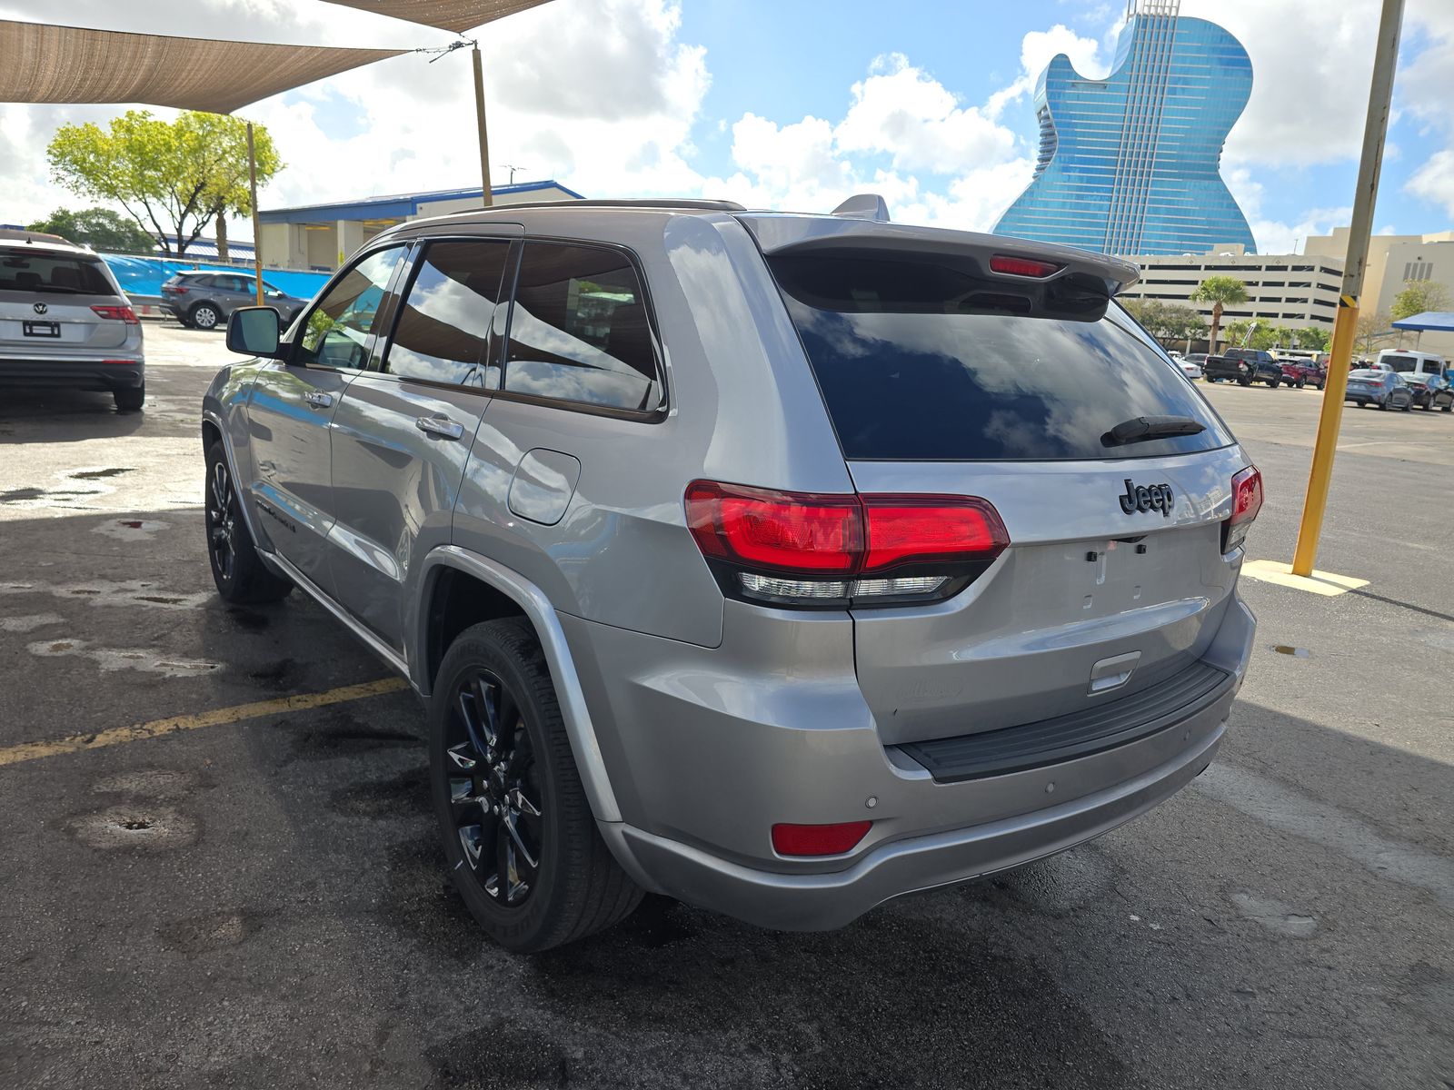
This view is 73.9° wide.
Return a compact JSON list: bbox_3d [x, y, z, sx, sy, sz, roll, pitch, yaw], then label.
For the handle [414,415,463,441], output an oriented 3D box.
[{"bbox_3d":[-0.681,-0.282,2.318,0.055,0.050,0.250,-6,17,-38],"label":"handle"}]

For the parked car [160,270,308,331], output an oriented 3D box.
[{"bbox_3d":[-13.951,-7.125,28.297,4.580,1.670,1.880,-5,16,-37],"label":"parked car"}]

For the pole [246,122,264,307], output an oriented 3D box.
[{"bbox_3d":[-10.763,-7.102,22.175,0.150,4.880,0.150,-5,14,-25],"label":"pole"}]

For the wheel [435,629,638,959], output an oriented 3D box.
[{"bbox_3d":[-0.450,0.536,2.266,0.270,0.770,0.770,-5,16,-37],"label":"wheel"}]

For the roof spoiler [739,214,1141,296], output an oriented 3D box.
[{"bbox_3d":[0.555,-0.635,2.156,1.280,0.135,0.280,-6,17,-38],"label":"roof spoiler"}]

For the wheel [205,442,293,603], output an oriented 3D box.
[{"bbox_3d":[-2.219,-0.111,4.490,0.270,0.770,0.770,-5,16,-37],"label":"wheel"}]

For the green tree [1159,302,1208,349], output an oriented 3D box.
[{"bbox_3d":[33.216,-15.044,70.091,3.600,5.200,3.600,4,13,0],"label":"green tree"}]

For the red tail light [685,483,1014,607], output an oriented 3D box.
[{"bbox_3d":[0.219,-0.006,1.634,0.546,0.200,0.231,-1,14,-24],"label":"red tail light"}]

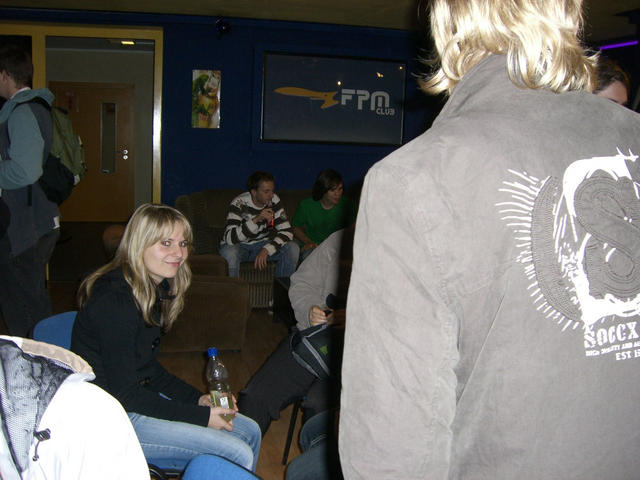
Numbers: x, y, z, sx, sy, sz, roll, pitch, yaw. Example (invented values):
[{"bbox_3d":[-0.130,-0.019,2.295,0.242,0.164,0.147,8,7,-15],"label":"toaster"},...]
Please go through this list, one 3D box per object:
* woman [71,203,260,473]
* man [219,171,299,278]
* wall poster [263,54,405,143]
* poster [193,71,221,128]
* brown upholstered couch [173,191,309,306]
[{"bbox_3d":[-0.451,0.483,2.078,0.680,1.170,0.460,5,9,21],"label":"woman"},{"bbox_3d":[-0.503,-0.019,5.725,0.600,1.100,0.750,0,9,-13],"label":"man"},{"bbox_3d":[0.141,-1.285,6.508,1.361,0.800,0.040,0,9,-13],"label":"wall poster"},{"bbox_3d":[-1.016,-1.254,6.261,0.245,0.514,0.012,0,9,-13],"label":"poster"},{"bbox_3d":[-0.279,0.047,6.088,1.950,0.880,0.950,0,9,-13],"label":"brown upholstered couch"}]

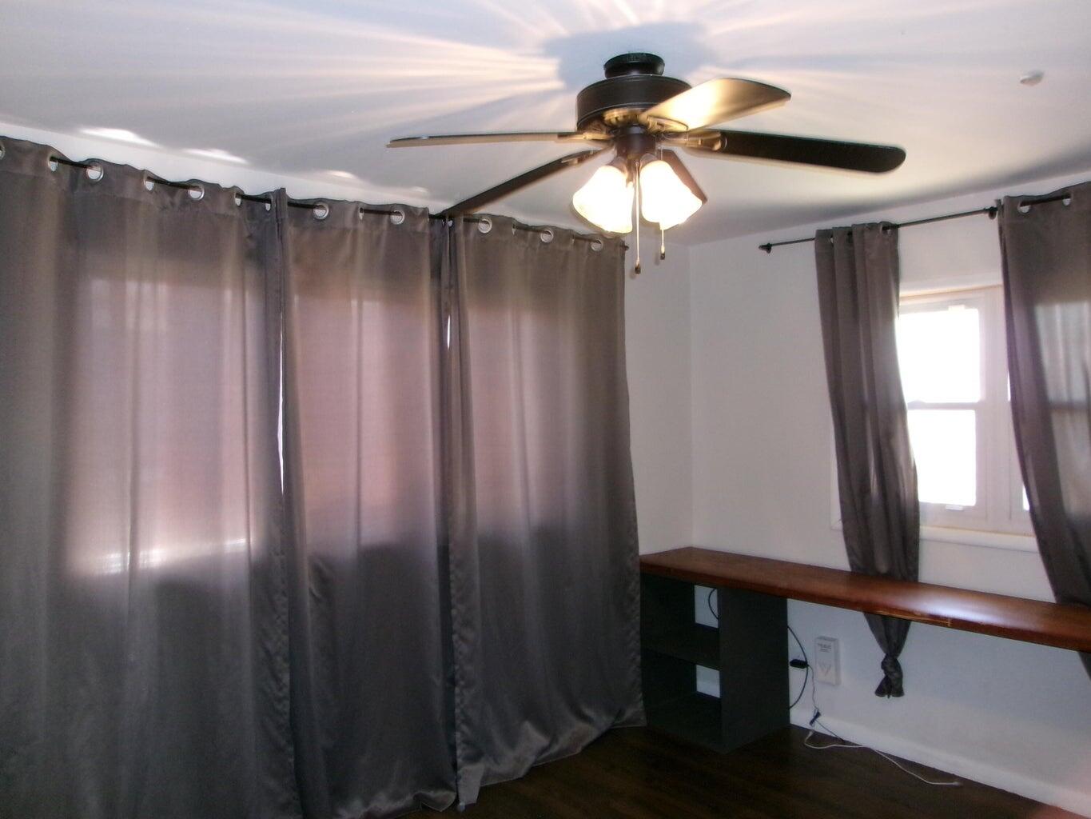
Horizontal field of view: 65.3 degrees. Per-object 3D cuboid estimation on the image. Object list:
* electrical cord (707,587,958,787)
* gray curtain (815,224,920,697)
[{"bbox_3d":[1.264,1.235,3.979,0.170,0.630,1.300,-1,1,-42],"label":"electrical cord"},{"bbox_3d":[1.430,0.214,3.788,0.140,2.100,0.460,-1,1,-42],"label":"gray curtain"}]

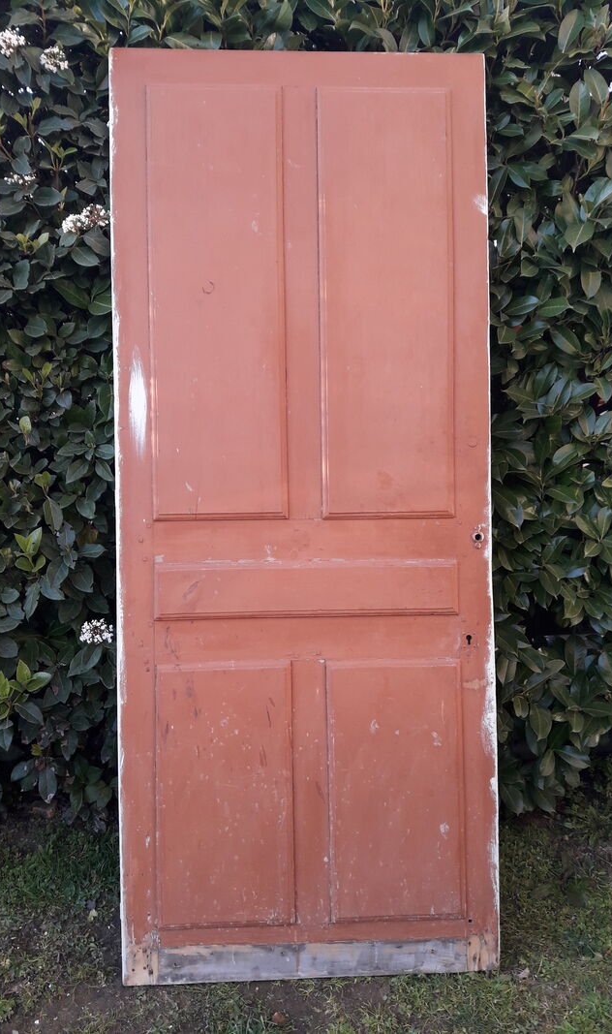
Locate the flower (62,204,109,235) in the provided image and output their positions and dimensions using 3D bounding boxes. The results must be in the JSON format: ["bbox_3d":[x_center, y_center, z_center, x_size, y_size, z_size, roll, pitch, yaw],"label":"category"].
[{"bbox_3d":[-0.508,-0.687,1.930,0.114,0.069,0.090,-1,7,-3],"label":"flower"}]

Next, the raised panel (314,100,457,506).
[{"bbox_3d":[0.181,-0.477,1.871,0.300,0.964,0.020,-1,0,-3],"label":"raised panel"}]

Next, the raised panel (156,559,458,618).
[{"bbox_3d":[0.004,0.161,1.860,0.674,0.125,0.020,-1,0,-3],"label":"raised panel"}]

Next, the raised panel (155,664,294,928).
[{"bbox_3d":[-0.177,0.615,1.850,0.302,0.585,0.020,-1,0,-3],"label":"raised panel"}]

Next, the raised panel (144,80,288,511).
[{"bbox_3d":[-0.194,-0.474,1.852,0.299,0.962,0.020,-1,0,-3],"label":"raised panel"}]

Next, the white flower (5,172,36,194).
[{"bbox_3d":[-0.719,-0.840,2.100,0.075,0.056,0.065,-1,7,-3],"label":"white flower"}]

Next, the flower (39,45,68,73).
[{"bbox_3d":[-0.619,-1.121,2.050,0.069,0.069,0.065,-1,7,-3],"label":"flower"}]

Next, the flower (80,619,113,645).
[{"bbox_3d":[-0.524,0.290,2.100,0.085,0.066,0.065,-1,7,-3],"label":"flower"}]

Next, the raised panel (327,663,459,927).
[{"bbox_3d":[0.202,0.606,1.856,0.300,0.576,0.022,-1,0,-3],"label":"raised panel"}]

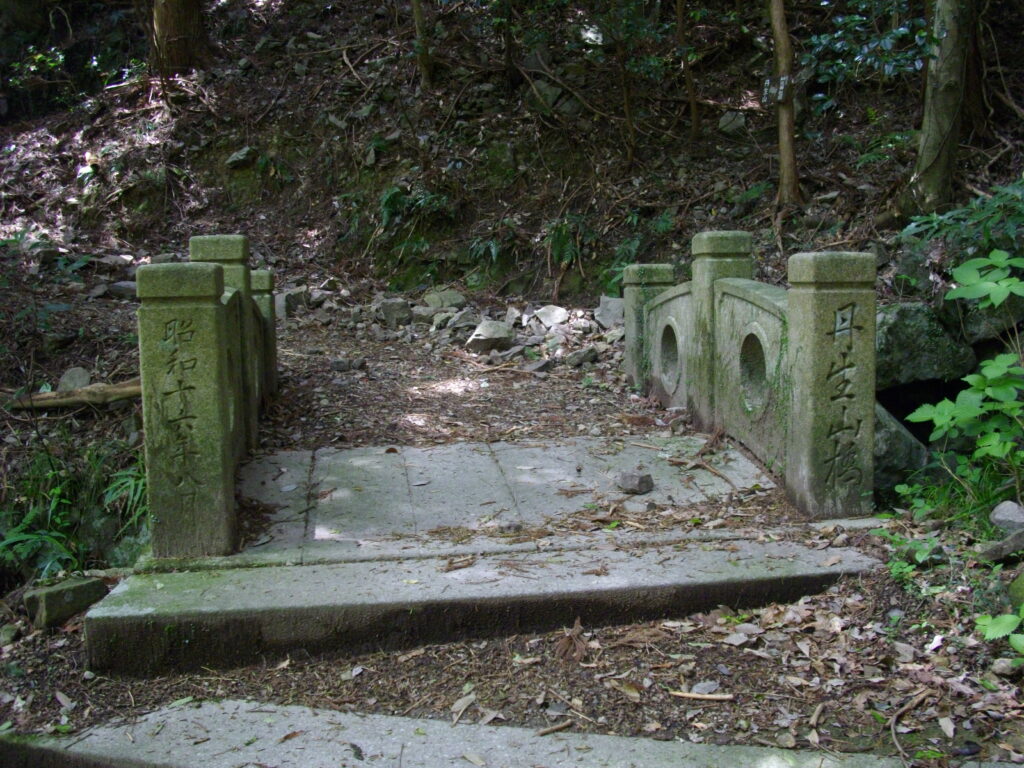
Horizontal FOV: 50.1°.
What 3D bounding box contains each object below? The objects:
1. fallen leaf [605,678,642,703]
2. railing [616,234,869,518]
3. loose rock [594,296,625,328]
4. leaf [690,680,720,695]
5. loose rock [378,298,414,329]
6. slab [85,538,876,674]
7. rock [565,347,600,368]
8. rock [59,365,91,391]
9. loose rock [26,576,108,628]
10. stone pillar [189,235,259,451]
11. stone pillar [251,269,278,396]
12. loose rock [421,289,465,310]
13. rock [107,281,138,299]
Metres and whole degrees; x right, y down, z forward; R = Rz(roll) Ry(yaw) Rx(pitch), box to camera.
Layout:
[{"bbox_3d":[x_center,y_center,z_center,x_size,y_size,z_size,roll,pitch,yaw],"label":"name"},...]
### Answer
[{"bbox_3d":[0.312,0.857,3.060,0.110,0.025,0.065,3,8,30],"label":"fallen leaf"},{"bbox_3d":[1.009,-0.182,5.332,0.240,1.114,2.758,-2,6,-8],"label":"railing"},{"bbox_3d":[0.820,-0.592,8.933,0.283,0.267,0.220,-1,6,5],"label":"loose rock"},{"bbox_3d":[0.543,0.854,3.073,0.085,0.020,0.060,0,7,9],"label":"leaf"},{"bbox_3d":[-0.959,-0.576,8.936,0.282,0.235,0.240,-2,6,-6],"label":"loose rock"},{"bbox_3d":[-0.043,0.718,3.687,2.563,0.191,0.446,-2,7,-8],"label":"slab"},{"bbox_3d":[0.429,-0.170,6.758,0.210,0.125,0.140,-2,7,-6],"label":"rock"},{"bbox_3d":[-2.736,-0.019,6.859,0.205,0.175,0.170,-3,6,-22],"label":"rock"},{"bbox_3d":[-1.464,0.718,3.595,0.245,0.120,0.130,-5,8,-26],"label":"loose rock"},{"bbox_3d":[-1.323,-0.182,5.092,0.250,0.989,0.250,-2,7,-8],"label":"stone pillar"},{"bbox_3d":[-1.480,-0.259,6.236,0.240,0.758,0.240,-2,6,-8],"label":"stone pillar"},{"bbox_3d":[-0.472,-0.591,7.650,0.300,0.160,0.220,-1,7,0],"label":"loose rock"},{"bbox_3d":[-3.095,-0.759,8.787,0.308,0.139,0.250,-3,6,-19],"label":"rock"}]

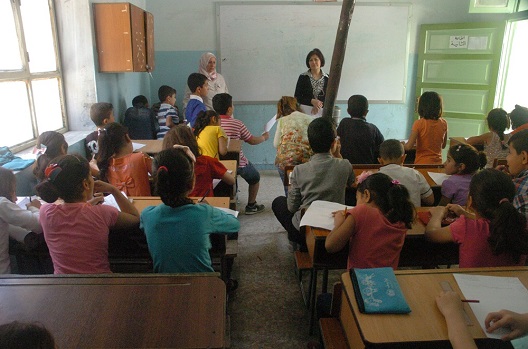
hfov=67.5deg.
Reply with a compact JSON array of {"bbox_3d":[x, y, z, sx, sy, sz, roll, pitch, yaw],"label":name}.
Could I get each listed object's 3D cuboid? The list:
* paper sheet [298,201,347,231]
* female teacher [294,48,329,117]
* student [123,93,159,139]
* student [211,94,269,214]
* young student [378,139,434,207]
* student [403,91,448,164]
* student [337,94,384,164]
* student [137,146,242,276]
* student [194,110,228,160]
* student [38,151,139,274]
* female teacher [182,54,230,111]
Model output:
[{"bbox_3d":[0.313,0.188,1.863,0.210,0.012,0.297,4,14,17],"label":"paper sheet"},{"bbox_3d":[0.595,-0.649,4.732,0.480,1.610,0.320,0,14,3],"label":"female teacher"},{"bbox_3d":[-1.252,-0.296,4.352,0.400,1.090,0.500,0,14,2],"label":"student"},{"bbox_3d":[-0.234,-0.153,3.701,0.600,1.210,0.460,-12,19,-38],"label":"student"},{"bbox_3d":[0.792,0.217,2.504,0.380,0.940,0.520,-1,14,-3],"label":"young student"},{"bbox_3d":[1.317,-0.077,3.338,0.340,1.245,0.380,1,15,3],"label":"student"},{"bbox_3d":[0.777,-0.063,3.342,0.390,1.217,0.460,-1,15,-2],"label":"student"},{"bbox_3d":[-0.315,0.394,1.828,0.420,1.096,0.580,1,15,2],"label":"student"},{"bbox_3d":[-0.450,-0.059,3.505,0.360,1.020,0.500,6,15,24],"label":"student"},{"bbox_3d":[-0.742,0.412,1.812,0.420,1.069,0.580,1,15,4],"label":"student"},{"bbox_3d":[-0.729,-0.710,5.034,0.540,1.616,0.340,-4,15,-15],"label":"female teacher"}]

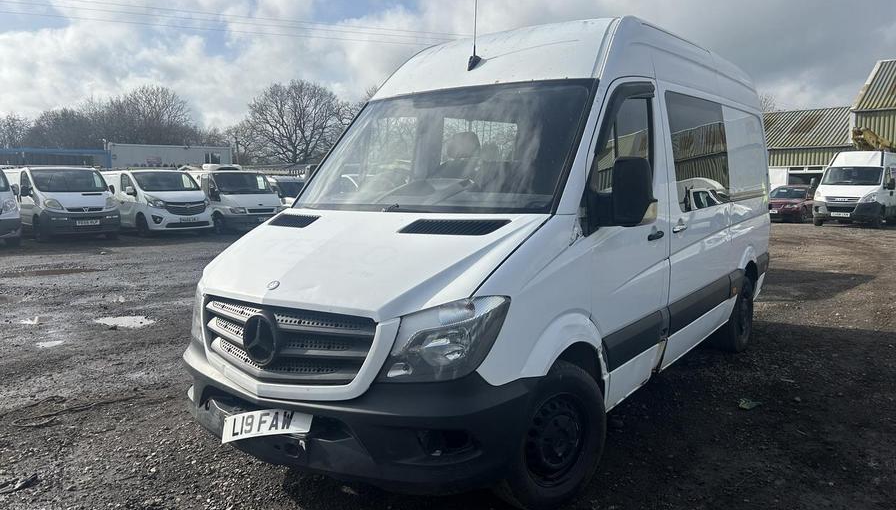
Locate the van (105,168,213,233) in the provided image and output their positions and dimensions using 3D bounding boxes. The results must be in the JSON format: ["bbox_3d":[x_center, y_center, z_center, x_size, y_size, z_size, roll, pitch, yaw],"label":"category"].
[{"bbox_3d":[-9.112,-1.689,20.656,4.999,1.980,2.000,6,9,44],"label":"van"}]

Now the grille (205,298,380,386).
[{"bbox_3d":[-0.773,0.362,2.955,1.130,0.340,0.190,4,8,36],"label":"grille"}]

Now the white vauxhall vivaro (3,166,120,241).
[{"bbox_3d":[-10.692,-1.459,18.378,4.782,1.970,1.980,6,9,44],"label":"white vauxhall vivaro"}]

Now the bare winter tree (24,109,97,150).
[{"bbox_3d":[-32.559,-8.448,56.396,6.300,7.680,6.000,-4,7,-30],"label":"bare winter tree"}]

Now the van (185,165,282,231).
[{"bbox_3d":[-7.164,-1.722,21.220,4.900,2.040,2.030,6,9,43],"label":"van"}]

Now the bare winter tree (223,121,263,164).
[{"bbox_3d":[-15.672,-7.224,51.509,3.600,6.190,3.600,-2,7,-17],"label":"bare winter tree"}]

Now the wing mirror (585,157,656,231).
[{"bbox_3d":[0.858,-0.298,3.295,0.280,0.360,0.220,4,8,36],"label":"wing mirror"}]

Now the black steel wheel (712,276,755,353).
[{"bbox_3d":[2.618,0.519,6.169,0.235,0.700,0.700,4,8,36],"label":"black steel wheel"}]

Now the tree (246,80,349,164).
[{"bbox_3d":[-11.464,-8.711,51.346,8.600,9.150,8.200,-2,7,-12],"label":"tree"}]

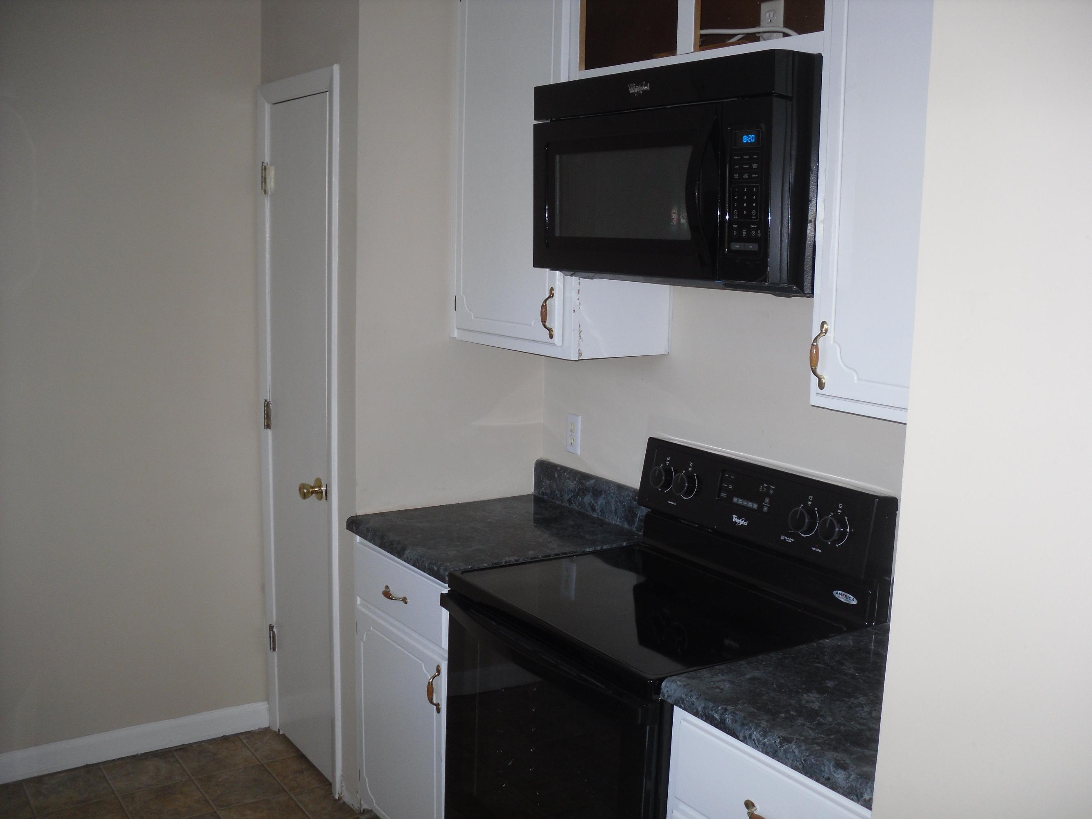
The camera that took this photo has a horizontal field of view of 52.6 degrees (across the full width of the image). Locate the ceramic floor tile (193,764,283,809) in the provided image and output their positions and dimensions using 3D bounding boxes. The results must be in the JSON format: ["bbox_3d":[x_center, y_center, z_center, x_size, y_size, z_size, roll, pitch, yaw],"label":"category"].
[{"bbox_3d":[-0.939,1.165,3.408,0.227,0.010,0.227,-4,10,-34],"label":"ceramic floor tile"}]

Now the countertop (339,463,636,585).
[{"bbox_3d":[-0.121,0.285,2.986,0.633,0.136,0.578,-4,10,-34],"label":"countertop"}]

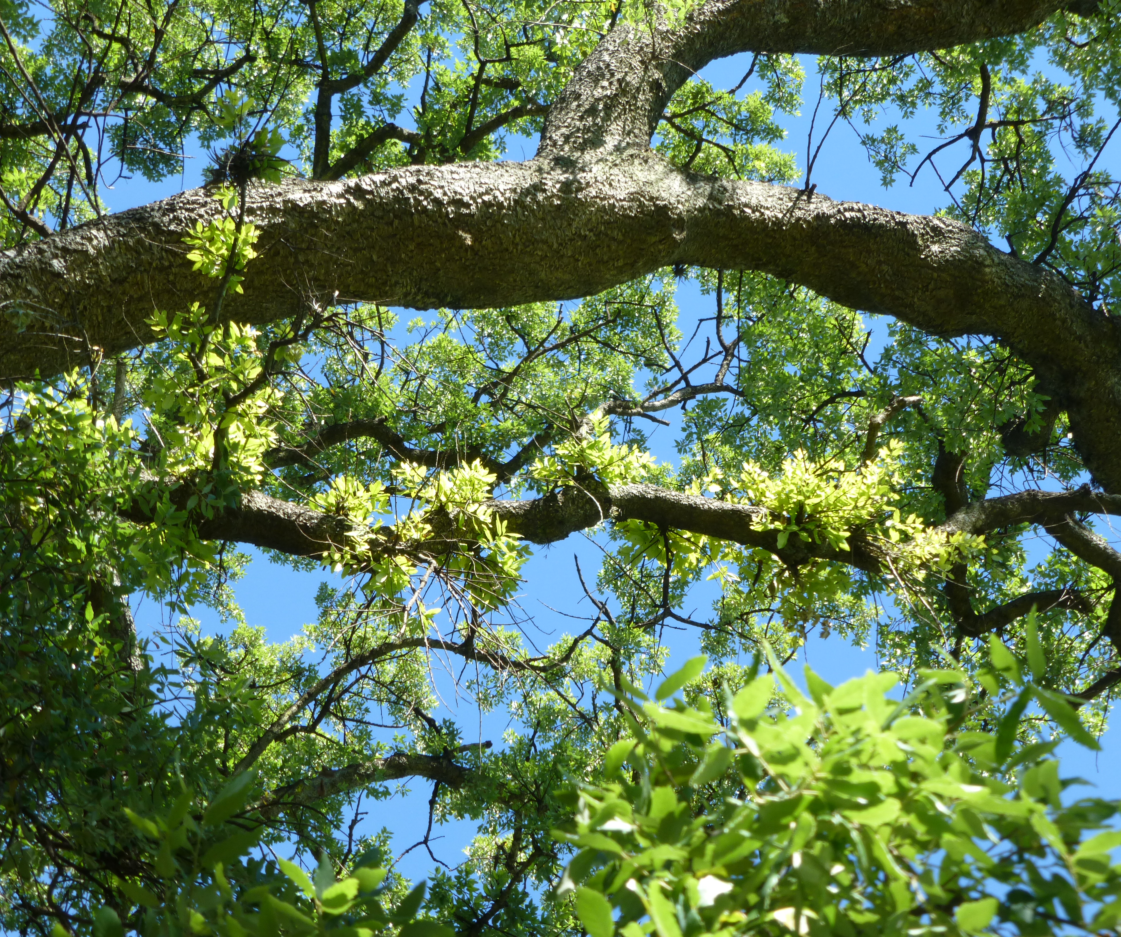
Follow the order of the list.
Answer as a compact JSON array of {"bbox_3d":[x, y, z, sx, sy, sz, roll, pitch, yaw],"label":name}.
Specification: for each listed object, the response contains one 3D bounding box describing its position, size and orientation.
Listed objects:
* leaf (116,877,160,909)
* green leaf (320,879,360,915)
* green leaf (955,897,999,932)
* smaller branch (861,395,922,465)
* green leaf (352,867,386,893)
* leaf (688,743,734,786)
[{"bbox_3d":[-0.400,0.403,2.700,0.051,0.016,0.020,36,-12,-2],"label":"leaf"},{"bbox_3d":[-0.233,0.450,3.000,0.046,0.018,0.030,-34,-75,-13],"label":"green leaf"},{"bbox_3d":[0.381,0.405,2.600,0.044,0.028,0.020,-30,-12,3],"label":"green leaf"},{"bbox_3d":[1.000,-0.116,8.600,0.082,0.100,0.256,38,-85,5],"label":"smaller branch"},{"bbox_3d":[-0.182,0.389,2.700,0.037,0.023,0.020,-20,-6,-6],"label":"green leaf"},{"bbox_3d":[0.143,0.283,2.700,0.050,0.025,0.020,-40,-7,-2],"label":"leaf"}]

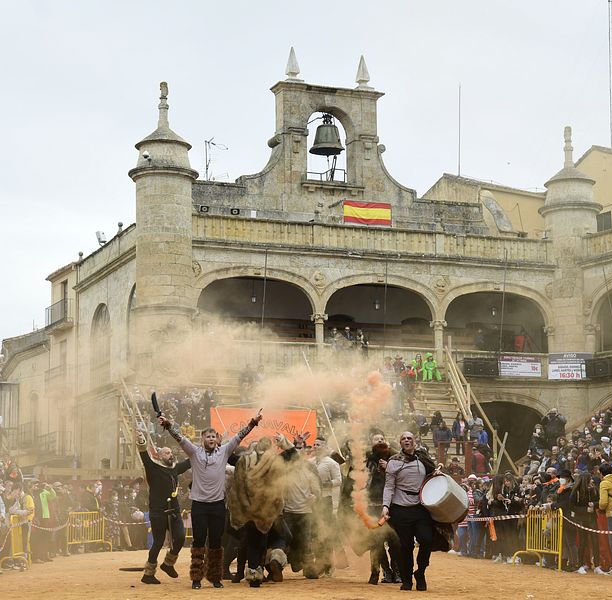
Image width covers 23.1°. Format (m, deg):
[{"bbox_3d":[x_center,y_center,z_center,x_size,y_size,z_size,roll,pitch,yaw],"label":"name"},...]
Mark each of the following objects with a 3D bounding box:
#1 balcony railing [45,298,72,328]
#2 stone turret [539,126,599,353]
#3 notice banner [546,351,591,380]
[{"bbox_3d":[-11.067,0.617,67.000,0.500,0.959,2.961,4,-9,-23],"label":"balcony railing"},{"bbox_3d":[10.218,-2.399,58.275,2.409,8.923,2.409,0,-8,0],"label":"stone turret"},{"bbox_3d":[9.874,2.492,56.200,1.745,1.025,0.040,1,-8,-8],"label":"notice banner"}]

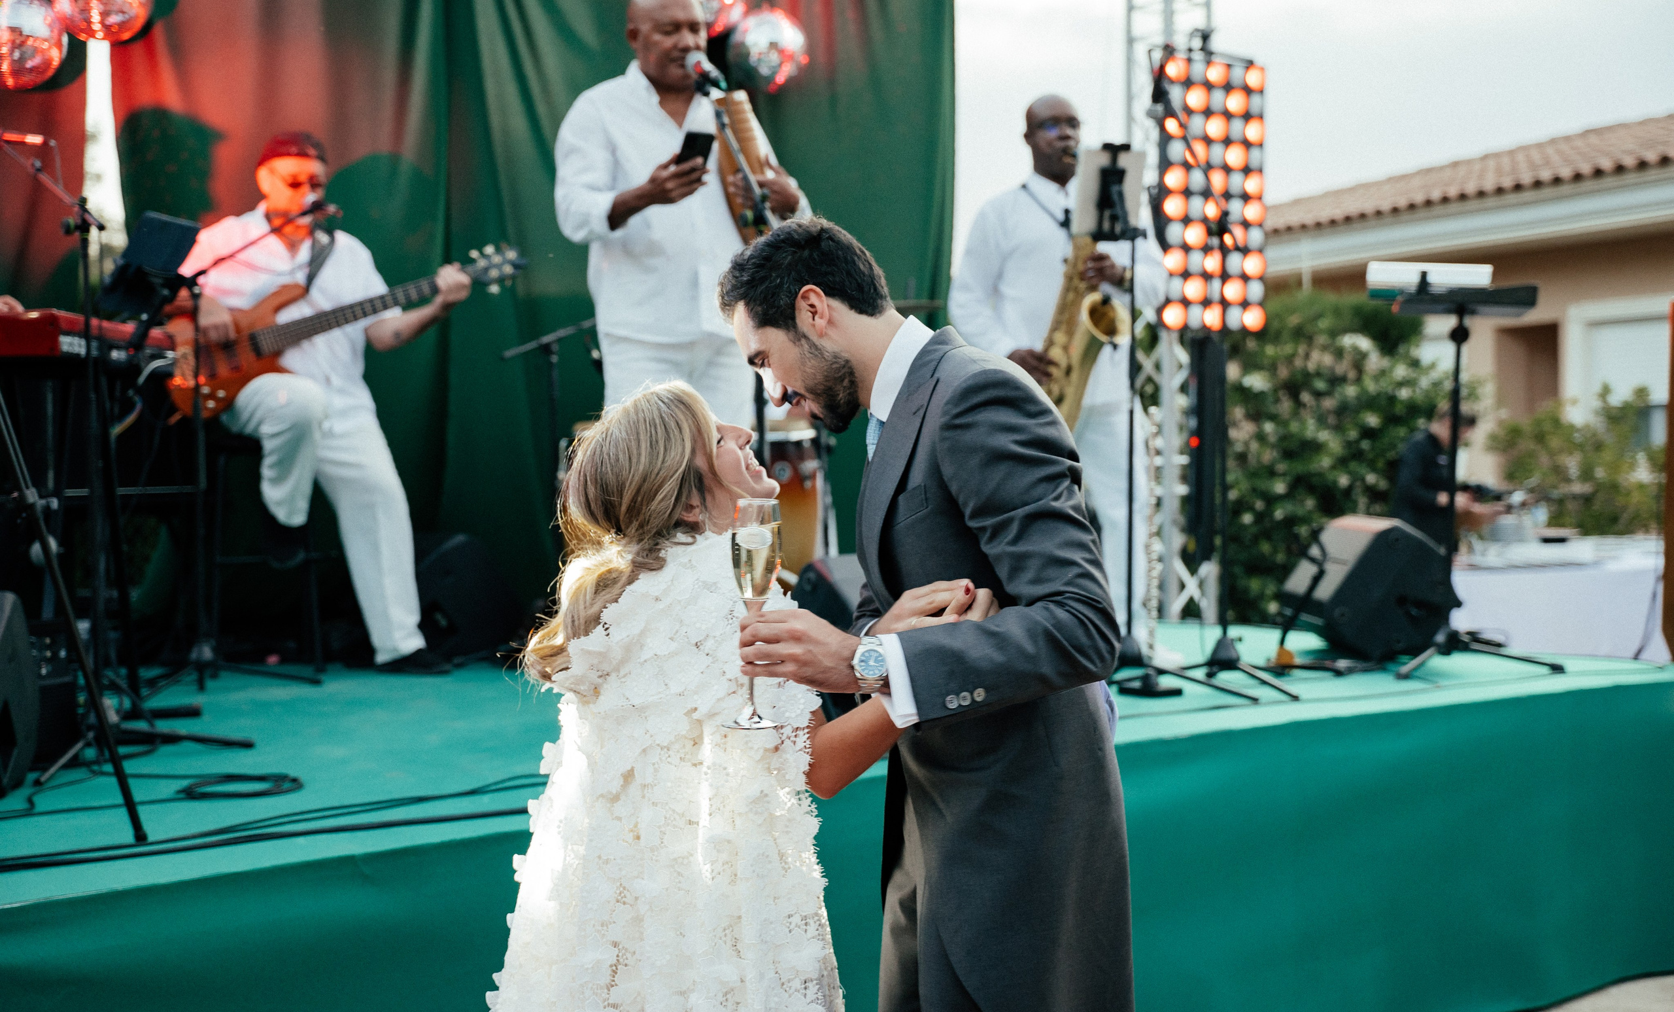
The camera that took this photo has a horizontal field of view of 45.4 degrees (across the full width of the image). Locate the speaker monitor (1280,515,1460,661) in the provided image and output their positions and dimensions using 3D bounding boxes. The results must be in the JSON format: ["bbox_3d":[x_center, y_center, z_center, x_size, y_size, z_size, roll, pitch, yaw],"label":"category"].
[{"bbox_3d":[1.750,0.264,6.620,0.420,0.430,0.550,0,3,-2],"label":"speaker monitor"}]

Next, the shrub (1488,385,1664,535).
[{"bbox_3d":[4.550,0.195,12.322,1.300,1.750,1.200,1,3,12],"label":"shrub"}]

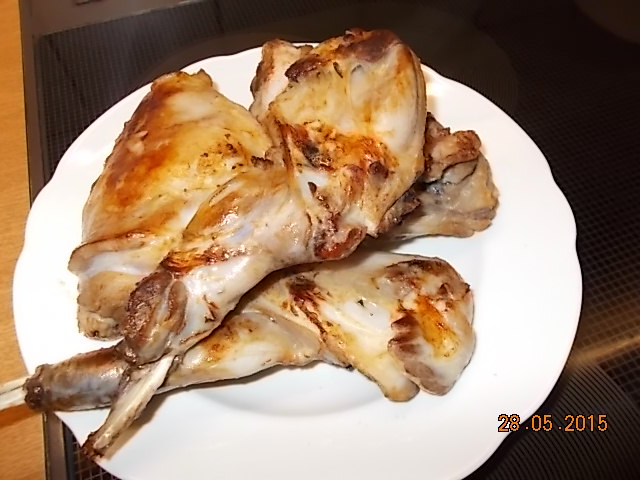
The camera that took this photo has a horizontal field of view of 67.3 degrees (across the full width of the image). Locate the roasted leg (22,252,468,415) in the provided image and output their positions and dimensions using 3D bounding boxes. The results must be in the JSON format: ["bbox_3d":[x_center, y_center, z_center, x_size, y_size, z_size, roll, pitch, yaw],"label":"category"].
[{"bbox_3d":[-0.029,0.043,0.196,0.188,0.039,0.059,-8,57,-4],"label":"roasted leg"}]

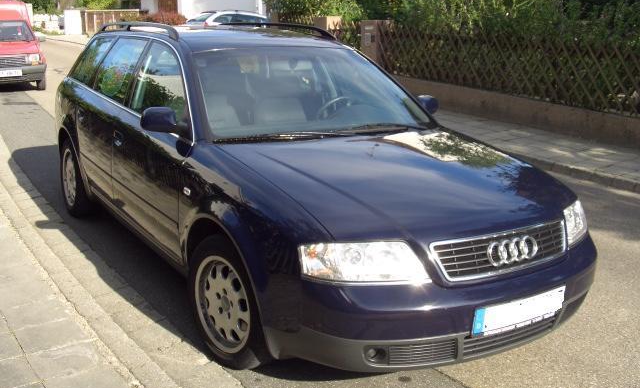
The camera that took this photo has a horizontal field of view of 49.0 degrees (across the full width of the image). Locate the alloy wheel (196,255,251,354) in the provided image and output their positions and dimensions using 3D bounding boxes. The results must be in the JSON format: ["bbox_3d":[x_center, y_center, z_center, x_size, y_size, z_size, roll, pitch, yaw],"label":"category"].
[{"bbox_3d":[-0.377,0.488,3.215,0.180,0.452,0.452,-10,18,-37],"label":"alloy wheel"}]

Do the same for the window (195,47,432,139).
[{"bbox_3d":[-0.093,-0.600,4.035,1.450,0.110,0.866,-8,47,-32],"label":"window"}]

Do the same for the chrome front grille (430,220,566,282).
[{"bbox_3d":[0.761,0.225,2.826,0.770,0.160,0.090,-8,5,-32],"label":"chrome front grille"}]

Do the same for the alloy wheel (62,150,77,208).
[{"bbox_3d":[-1.856,-0.130,5.449,0.180,0.450,0.450,-8,17,-32],"label":"alloy wheel"}]

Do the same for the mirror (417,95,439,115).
[{"bbox_3d":[0.692,-0.563,4.467,0.220,0.145,0.140,-8,17,-32],"label":"mirror"}]

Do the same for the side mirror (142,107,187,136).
[{"bbox_3d":[-0.796,-0.363,3.526,0.230,0.150,0.130,-8,17,-32],"label":"side mirror"}]

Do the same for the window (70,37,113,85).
[{"bbox_3d":[-1.705,-1.000,5.210,0.050,0.370,0.780,24,-1,-36],"label":"window"}]

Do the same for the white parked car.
[{"bbox_3d":[-3.029,-6.702,28.903,4.400,1.500,1.750,-8,17,-32],"label":"white parked car"}]

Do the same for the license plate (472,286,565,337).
[{"bbox_3d":[0.809,0.461,2.817,0.520,0.115,0.025,-8,16,-32],"label":"license plate"}]

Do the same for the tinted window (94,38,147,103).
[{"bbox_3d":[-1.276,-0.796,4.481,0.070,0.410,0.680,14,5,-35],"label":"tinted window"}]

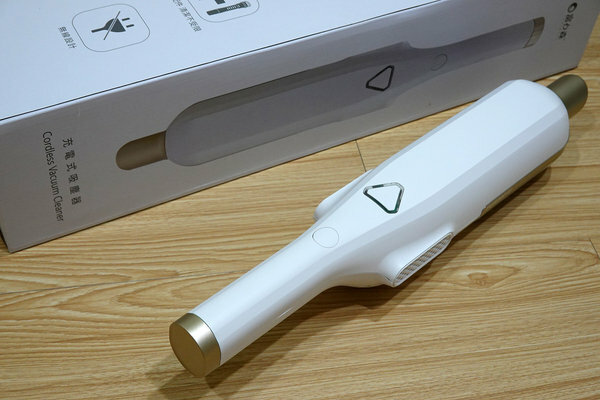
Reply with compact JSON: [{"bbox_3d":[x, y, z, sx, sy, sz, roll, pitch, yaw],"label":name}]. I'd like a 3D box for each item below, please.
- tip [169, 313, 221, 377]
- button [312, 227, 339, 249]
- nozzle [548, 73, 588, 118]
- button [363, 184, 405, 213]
[{"bbox_3d":[-0.066,0.091,0.565,0.012,0.038,0.038,-31,55,-34],"label":"tip"},{"bbox_3d":[0.018,0.026,0.614,0.018,0.004,0.018,4,43,-4],"label":"button"},{"bbox_3d":[0.230,-0.087,0.795,0.042,0.034,0.034,-31,55,-34],"label":"nozzle"},{"bbox_3d":[0.063,-0.003,0.647,0.029,0.004,0.030,-32,56,-32],"label":"button"}]

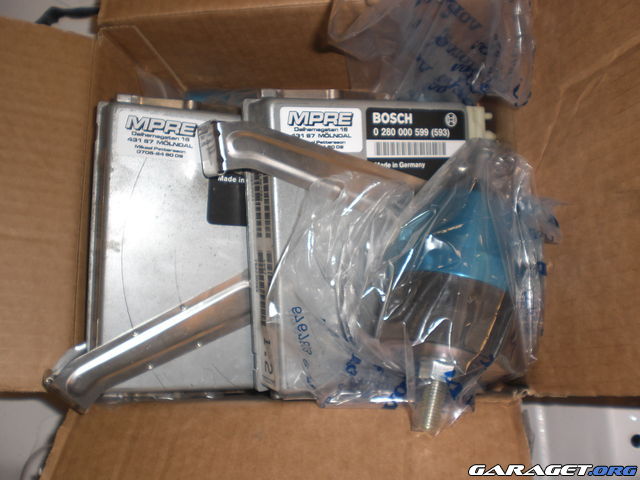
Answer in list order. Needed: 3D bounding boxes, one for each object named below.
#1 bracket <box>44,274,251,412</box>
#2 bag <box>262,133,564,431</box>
[{"bbox_3d":[-0.111,0.070,0.485,0.178,0.036,0.044,-28,87,-7],"label":"bracket"},{"bbox_3d":[0.058,0.028,0.428,0.182,0.100,0.180,0,83,2],"label":"bag"}]

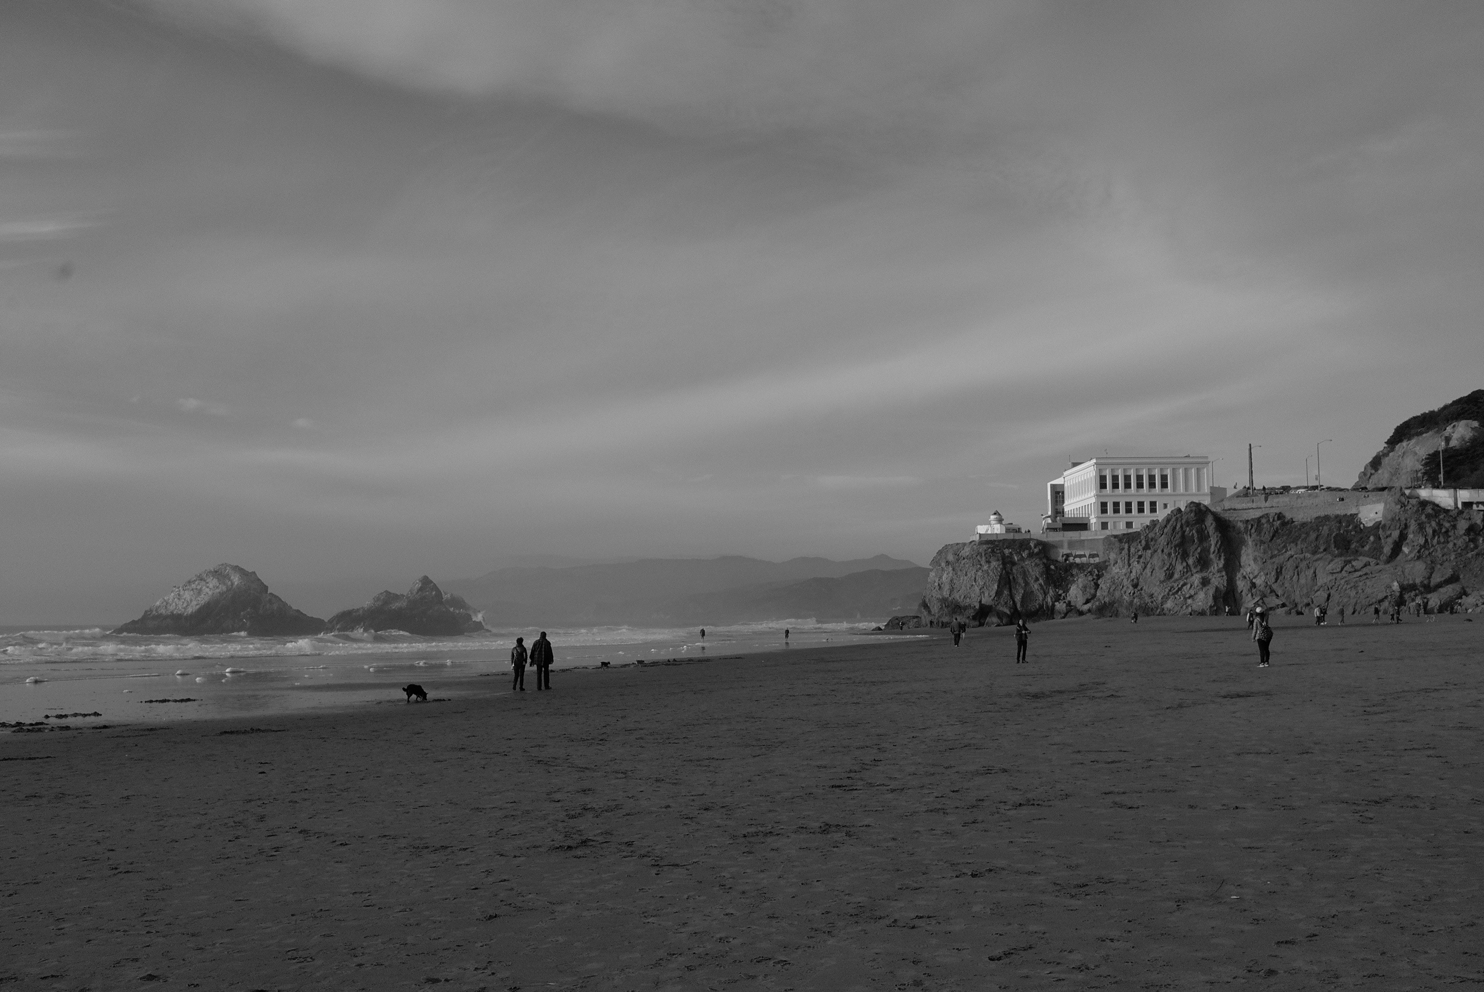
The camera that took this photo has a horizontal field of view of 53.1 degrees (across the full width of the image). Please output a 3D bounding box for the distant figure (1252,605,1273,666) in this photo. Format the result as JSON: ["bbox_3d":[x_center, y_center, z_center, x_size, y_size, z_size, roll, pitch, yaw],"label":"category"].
[{"bbox_3d":[14.287,3.882,40.700,0.500,1.650,0.420,0,-5,-10],"label":"distant figure"}]

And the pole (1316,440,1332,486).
[{"bbox_3d":[106.902,-5.519,272.000,2.800,9.600,0.350,-1,-5,6],"label":"pole"}]

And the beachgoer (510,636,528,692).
[{"bbox_3d":[-6.741,5.107,45.000,0.500,1.630,0.360,-1,-5,0],"label":"beachgoer"}]

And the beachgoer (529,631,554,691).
[{"bbox_3d":[-6.063,5.015,45.000,0.700,1.800,0.420,-1,-5,0],"label":"beachgoer"}]

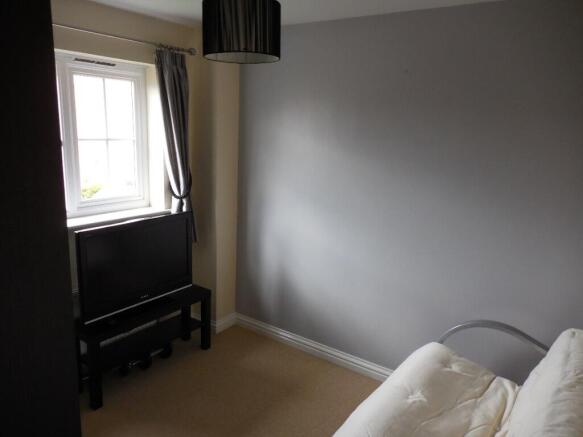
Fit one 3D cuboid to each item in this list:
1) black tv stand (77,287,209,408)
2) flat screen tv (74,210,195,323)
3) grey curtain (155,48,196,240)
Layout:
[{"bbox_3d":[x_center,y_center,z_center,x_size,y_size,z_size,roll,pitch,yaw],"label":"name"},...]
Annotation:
[{"bbox_3d":[-0.967,0.793,2.814,0.260,0.450,0.900,12,16,34],"label":"black tv stand"},{"bbox_3d":[-0.960,0.295,2.686,0.180,0.578,0.787,12,16,34],"label":"flat screen tv"},{"bbox_3d":[-0.814,-0.459,2.968,0.115,1.340,0.295,12,16,34],"label":"grey curtain"}]

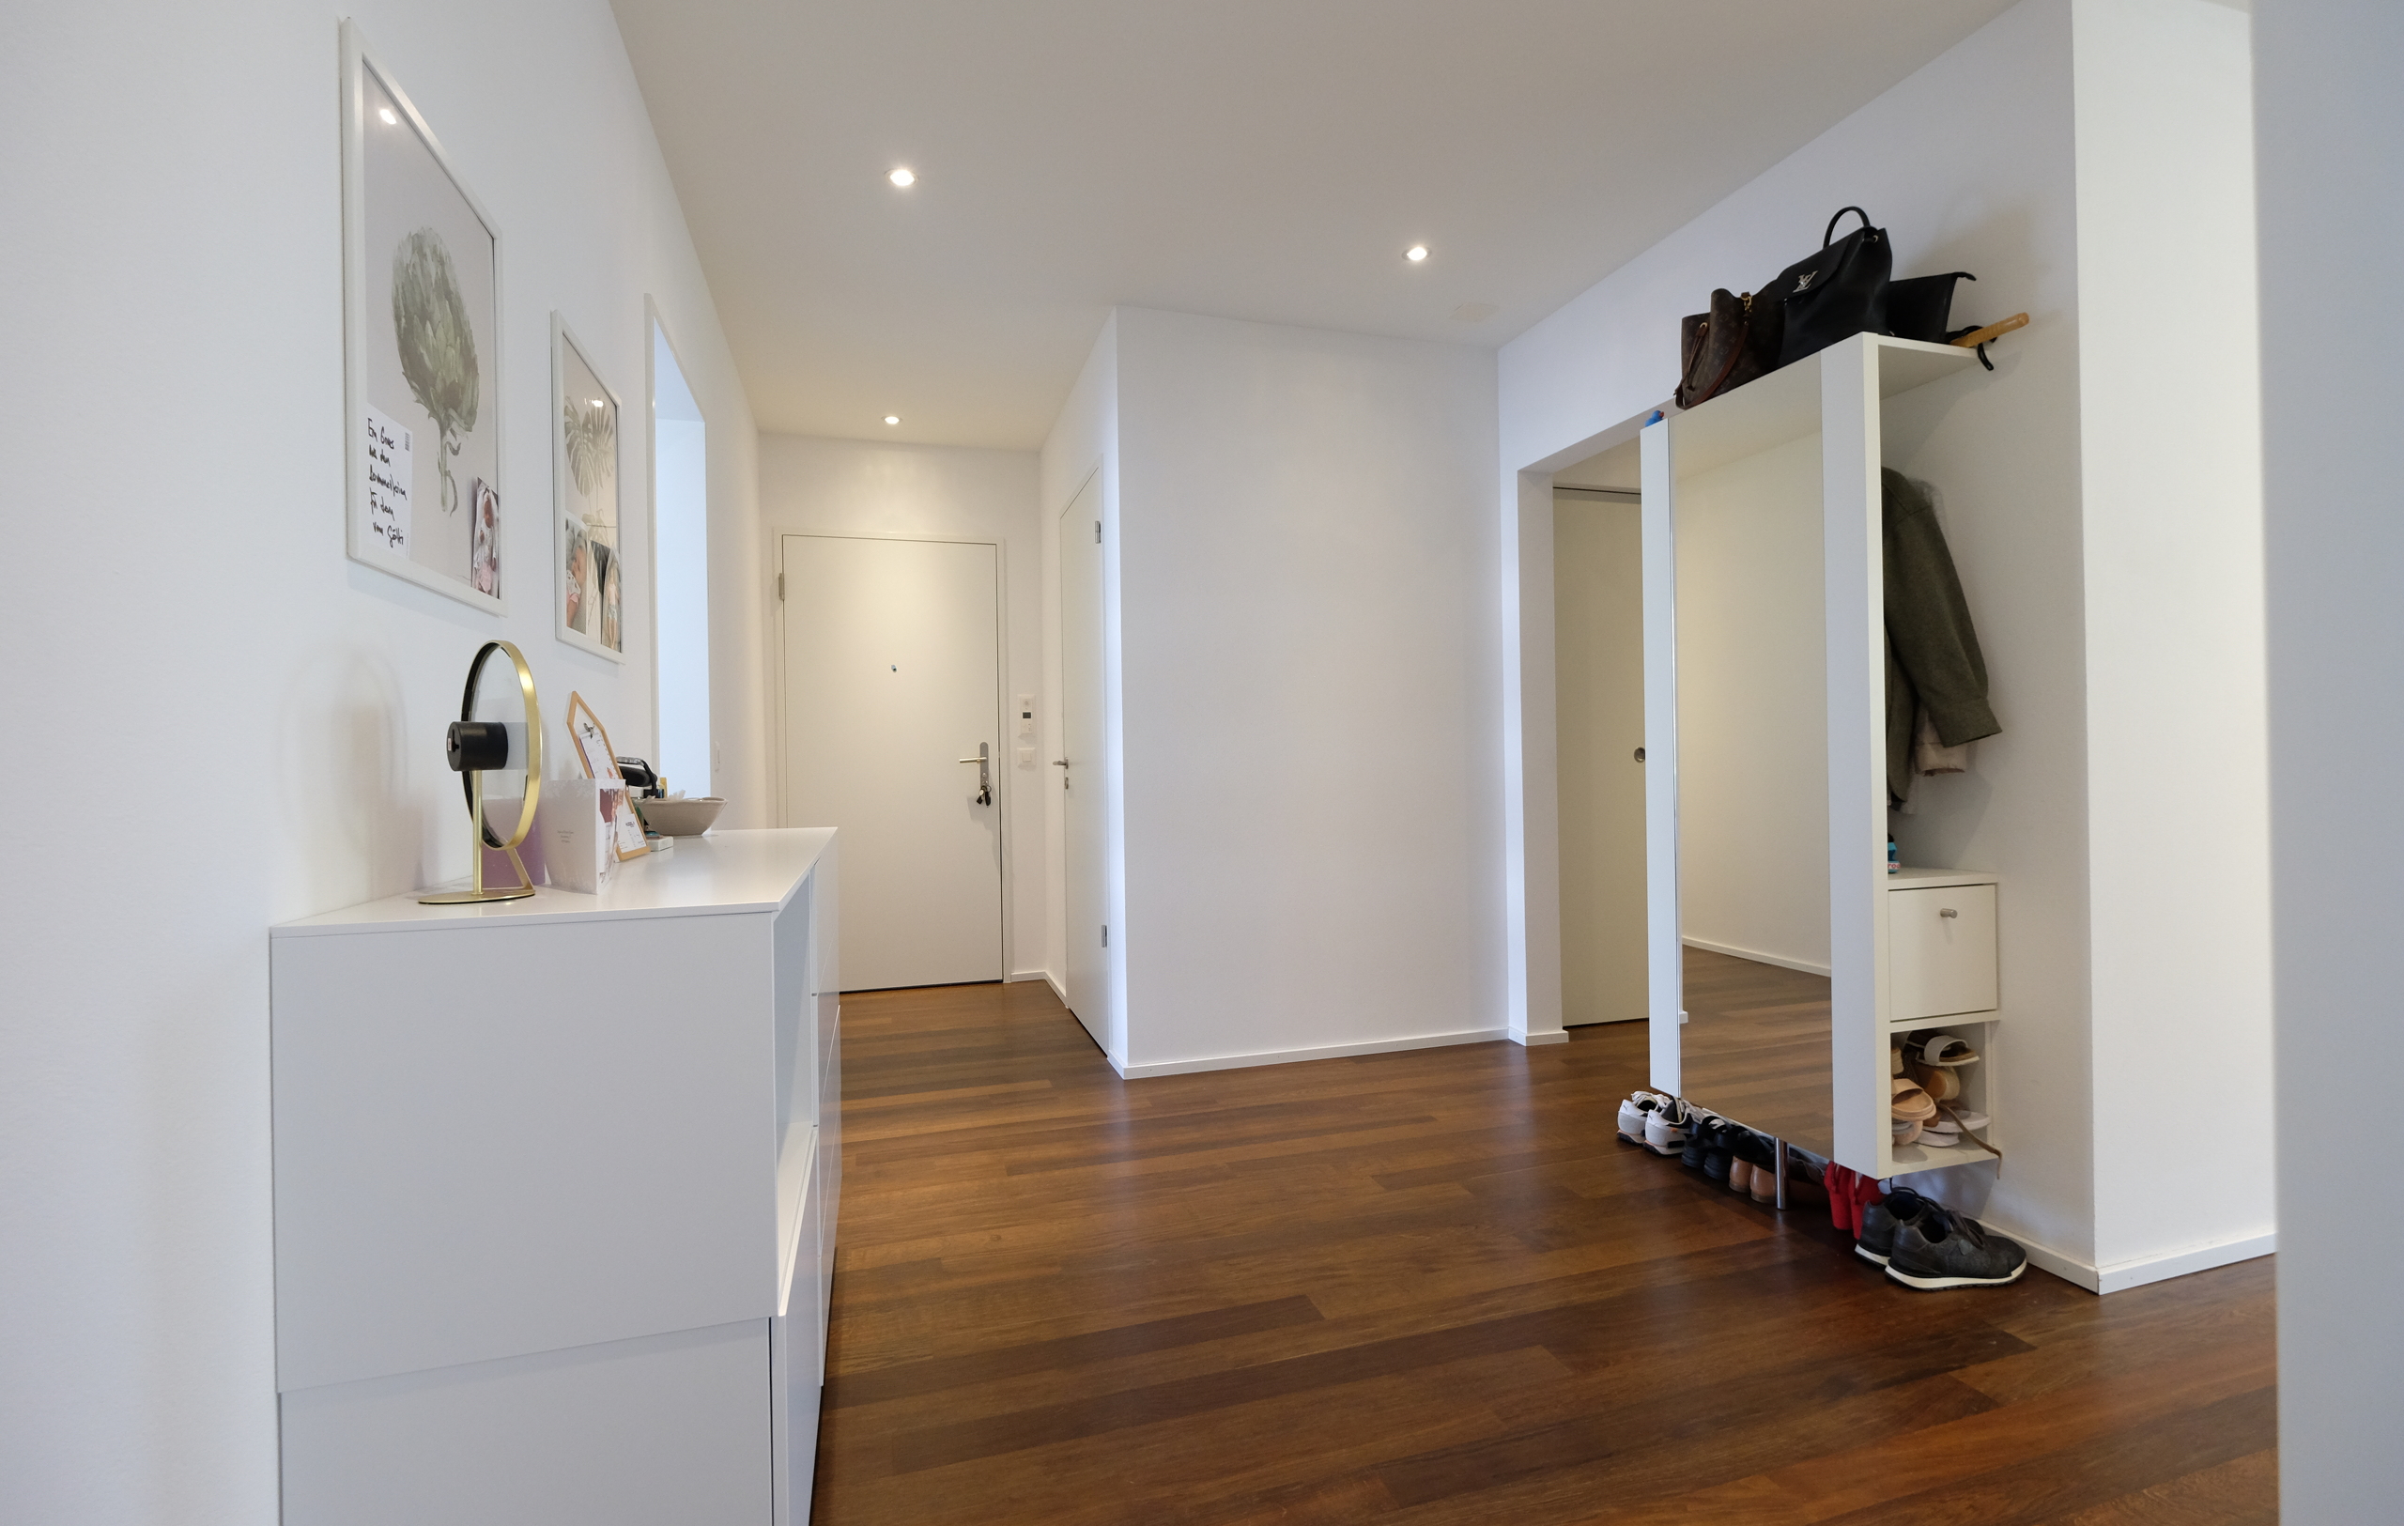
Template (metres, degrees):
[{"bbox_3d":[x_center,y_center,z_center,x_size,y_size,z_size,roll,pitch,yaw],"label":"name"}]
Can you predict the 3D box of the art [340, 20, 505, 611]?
[{"bbox_3d":[-0.882,-0.456,1.152,0.015,0.522,0.408,-1,0,-18],"label":"art"}]

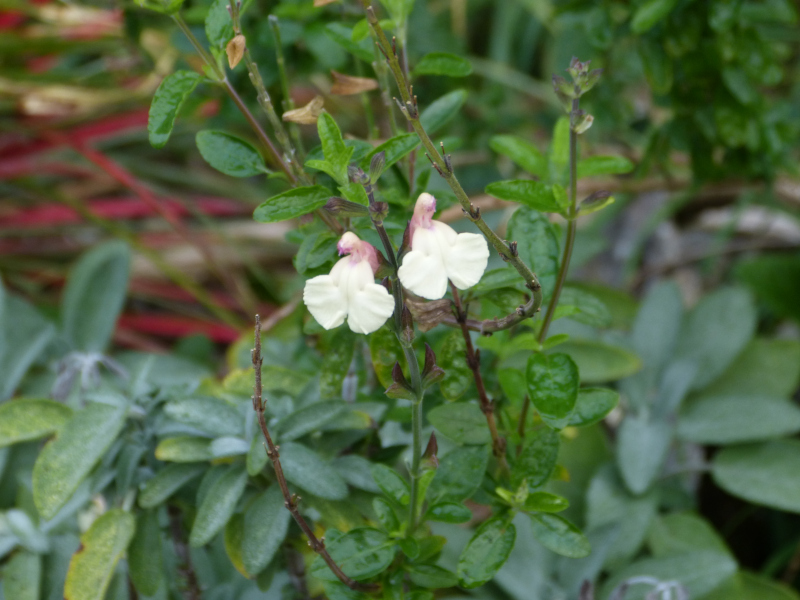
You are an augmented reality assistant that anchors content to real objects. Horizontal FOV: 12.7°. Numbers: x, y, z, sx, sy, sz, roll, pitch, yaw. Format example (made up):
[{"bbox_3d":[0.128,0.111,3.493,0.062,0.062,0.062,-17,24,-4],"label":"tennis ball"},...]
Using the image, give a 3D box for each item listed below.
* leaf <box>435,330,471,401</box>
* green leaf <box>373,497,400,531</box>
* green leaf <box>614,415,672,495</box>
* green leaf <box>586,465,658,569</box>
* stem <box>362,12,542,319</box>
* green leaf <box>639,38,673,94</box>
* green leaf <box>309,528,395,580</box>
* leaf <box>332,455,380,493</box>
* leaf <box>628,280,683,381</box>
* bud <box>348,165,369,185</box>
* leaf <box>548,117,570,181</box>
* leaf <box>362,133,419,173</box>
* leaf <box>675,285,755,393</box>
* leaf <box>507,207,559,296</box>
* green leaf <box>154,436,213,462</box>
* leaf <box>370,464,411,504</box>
[{"bbox_3d":[0.015,0.019,1.070,0.010,0.023,0.005,-3,-21,-1],"label":"leaf"},{"bbox_3d":[-0.003,0.059,0.985,0.006,0.004,0.012,-26,66,-37],"label":"green leaf"},{"bbox_3d":[0.080,0.051,1.180,0.018,0.005,0.029,5,64,3],"label":"green leaf"},{"bbox_3d":[0.073,0.071,1.180,0.022,0.006,0.036,-3,63,-1],"label":"green leaf"},{"bbox_3d":[0.016,-0.041,1.040,0.012,0.107,0.011,-28,14,0],"label":"stem"},{"bbox_3d":[0.096,-0.088,1.350,0.011,0.005,0.022,-13,67,-6],"label":"green leaf"},{"bbox_3d":[-0.014,0.076,1.070,0.027,0.005,0.017,-17,55,-12],"label":"green leaf"},{"bbox_3d":[-0.013,0.051,1.060,0.018,0.004,0.011,32,67,8],"label":"leaf"},{"bbox_3d":[0.085,0.012,1.200,0.015,0.006,0.042,10,66,4],"label":"leaf"},{"bbox_3d":[-0.011,-0.033,0.950,0.007,0.004,0.004,42,8,-12],"label":"bud"},{"bbox_3d":[0.047,-0.045,1.060,0.008,0.020,0.004,0,-18,0],"label":"leaf"},{"bbox_3d":[-0.002,-0.041,1.005,0.021,0.007,0.004,-28,-13,-19],"label":"leaf"},{"bbox_3d":[0.104,0.015,1.200,0.023,0.006,0.047,23,65,19],"label":"leaf"},{"bbox_3d":[0.038,-0.014,1.030,0.015,0.026,0.006,0,6,0],"label":"leaf"},{"bbox_3d":[-0.063,0.045,1.070,0.022,0.004,0.009,-6,60,-3],"label":"green leaf"},{"bbox_3d":[-0.002,0.053,1.025,0.015,0.007,0.004,39,-12,10],"label":"leaf"}]

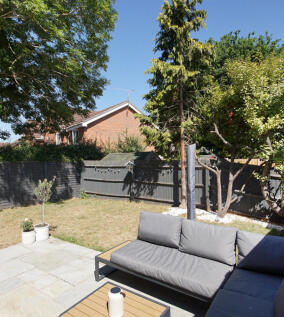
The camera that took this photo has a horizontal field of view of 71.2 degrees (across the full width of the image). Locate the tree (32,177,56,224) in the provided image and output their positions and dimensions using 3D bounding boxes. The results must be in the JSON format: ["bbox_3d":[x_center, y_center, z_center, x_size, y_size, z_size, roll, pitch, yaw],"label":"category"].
[{"bbox_3d":[-2.180,0.965,4.470,0.490,1.080,0.480,0,-2,0],"label":"tree"}]

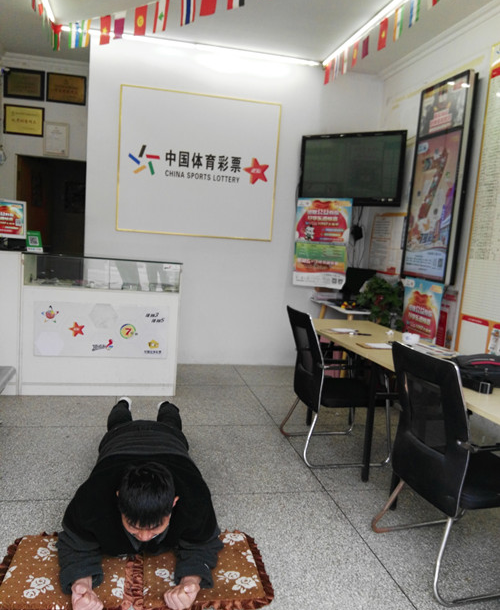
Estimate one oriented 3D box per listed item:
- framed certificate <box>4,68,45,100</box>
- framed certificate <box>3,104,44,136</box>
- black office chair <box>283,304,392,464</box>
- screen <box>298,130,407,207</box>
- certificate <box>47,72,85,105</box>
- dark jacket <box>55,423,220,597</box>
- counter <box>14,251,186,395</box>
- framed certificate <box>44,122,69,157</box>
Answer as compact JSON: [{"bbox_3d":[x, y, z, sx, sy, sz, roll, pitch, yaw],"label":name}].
[{"bbox_3d":[-2.398,-2.348,5.737,0.401,0.312,0.025,2,6,-12],"label":"framed certificate"},{"bbox_3d":[-2.421,-1.974,5.779,0.404,0.304,0.025,2,6,-12],"label":"framed certificate"},{"bbox_3d":[0.559,0.478,3.384,0.589,0.874,0.558,2,6,-12],"label":"black office chair"},{"bbox_3d":[0.941,-1.255,5.013,1.029,0.651,0.080,8,7,33],"label":"screen"},{"bbox_3d":[-1.983,-2.331,5.826,0.404,0.299,0.025,2,6,-12],"label":"certificate"},{"bbox_3d":[-0.460,0.777,2.294,0.600,0.380,0.920,2,6,-12],"label":"dark jacket"},{"bbox_3d":[-1.183,0.148,4.403,1.172,1.081,0.533,2,6,-12],"label":"counter"},{"bbox_3d":[-2.100,-1.801,5.867,0.257,0.359,0.025,2,6,-12],"label":"framed certificate"}]

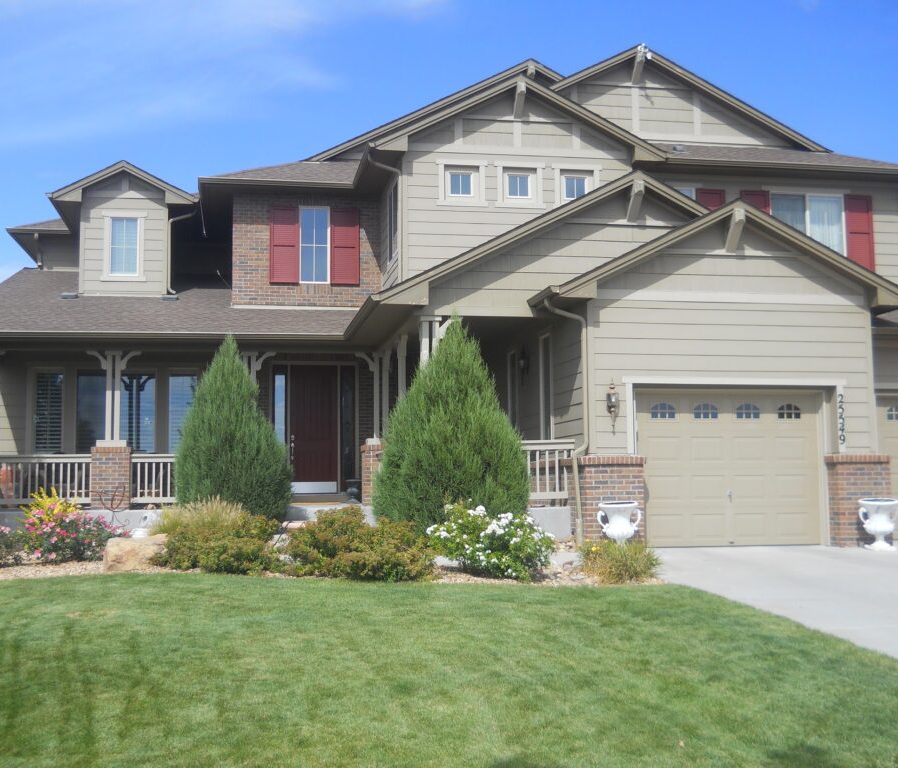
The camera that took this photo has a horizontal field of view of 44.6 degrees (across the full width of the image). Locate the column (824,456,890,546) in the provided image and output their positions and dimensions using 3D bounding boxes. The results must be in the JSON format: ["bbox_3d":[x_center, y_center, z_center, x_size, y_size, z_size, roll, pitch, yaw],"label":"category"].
[{"bbox_3d":[5.726,1.632,15.390,0.880,1.280,0.450,0,-5,-11],"label":"column"}]

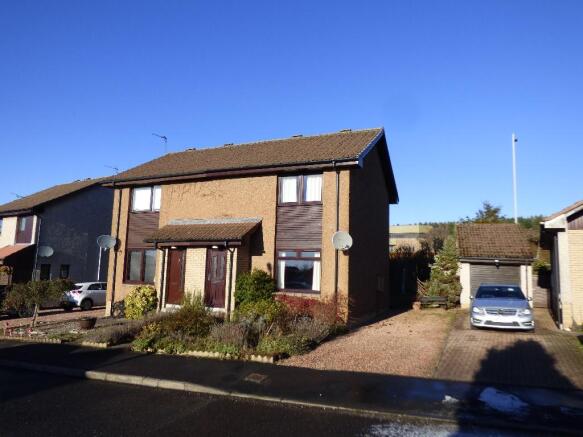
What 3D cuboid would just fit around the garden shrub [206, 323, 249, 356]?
[{"bbox_3d":[-1.455,2.542,8.424,0.900,0.730,0.850,-2,-7,24],"label":"garden shrub"}]

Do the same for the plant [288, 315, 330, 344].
[{"bbox_3d":[0.409,2.669,9.372,1.000,0.670,0.900,-2,-7,24],"label":"plant"}]

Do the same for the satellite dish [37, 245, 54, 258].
[{"bbox_3d":[-13.411,1.817,21.200,0.720,0.630,0.380,4,-7,-25],"label":"satellite dish"}]

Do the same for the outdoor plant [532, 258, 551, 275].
[{"bbox_3d":[13.426,2.578,20.800,0.900,0.900,0.850,-2,-7,24],"label":"outdoor plant"}]

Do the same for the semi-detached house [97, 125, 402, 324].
[{"bbox_3d":[-1.706,0.231,18.929,12.120,8.400,9.700,-2,-7,24],"label":"semi-detached house"}]

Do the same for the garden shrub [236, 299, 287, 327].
[{"bbox_3d":[-0.987,2.968,12.123,1.500,0.930,1.200,-2,-7,24],"label":"garden shrub"}]

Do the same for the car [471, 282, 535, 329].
[{"bbox_3d":[7.327,2.973,13.595,1.780,1.450,4.590,-2,-7,26],"label":"car"}]

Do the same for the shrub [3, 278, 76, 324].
[{"bbox_3d":[-9.081,2.978,13.641,2.100,1.740,1.900,-2,-7,24],"label":"shrub"}]

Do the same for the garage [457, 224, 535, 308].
[{"bbox_3d":[10.921,2.502,21.234,3.240,4.400,6.600,-2,-7,24],"label":"garage"}]

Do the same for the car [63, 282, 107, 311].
[{"bbox_3d":[-11.372,4.523,22.890,1.760,1.480,4.150,-2,-7,24],"label":"car"}]

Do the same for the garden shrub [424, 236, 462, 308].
[{"bbox_3d":[7.550,2.652,19.147,1.800,3.580,1.750,-2,-7,24],"label":"garden shrub"}]

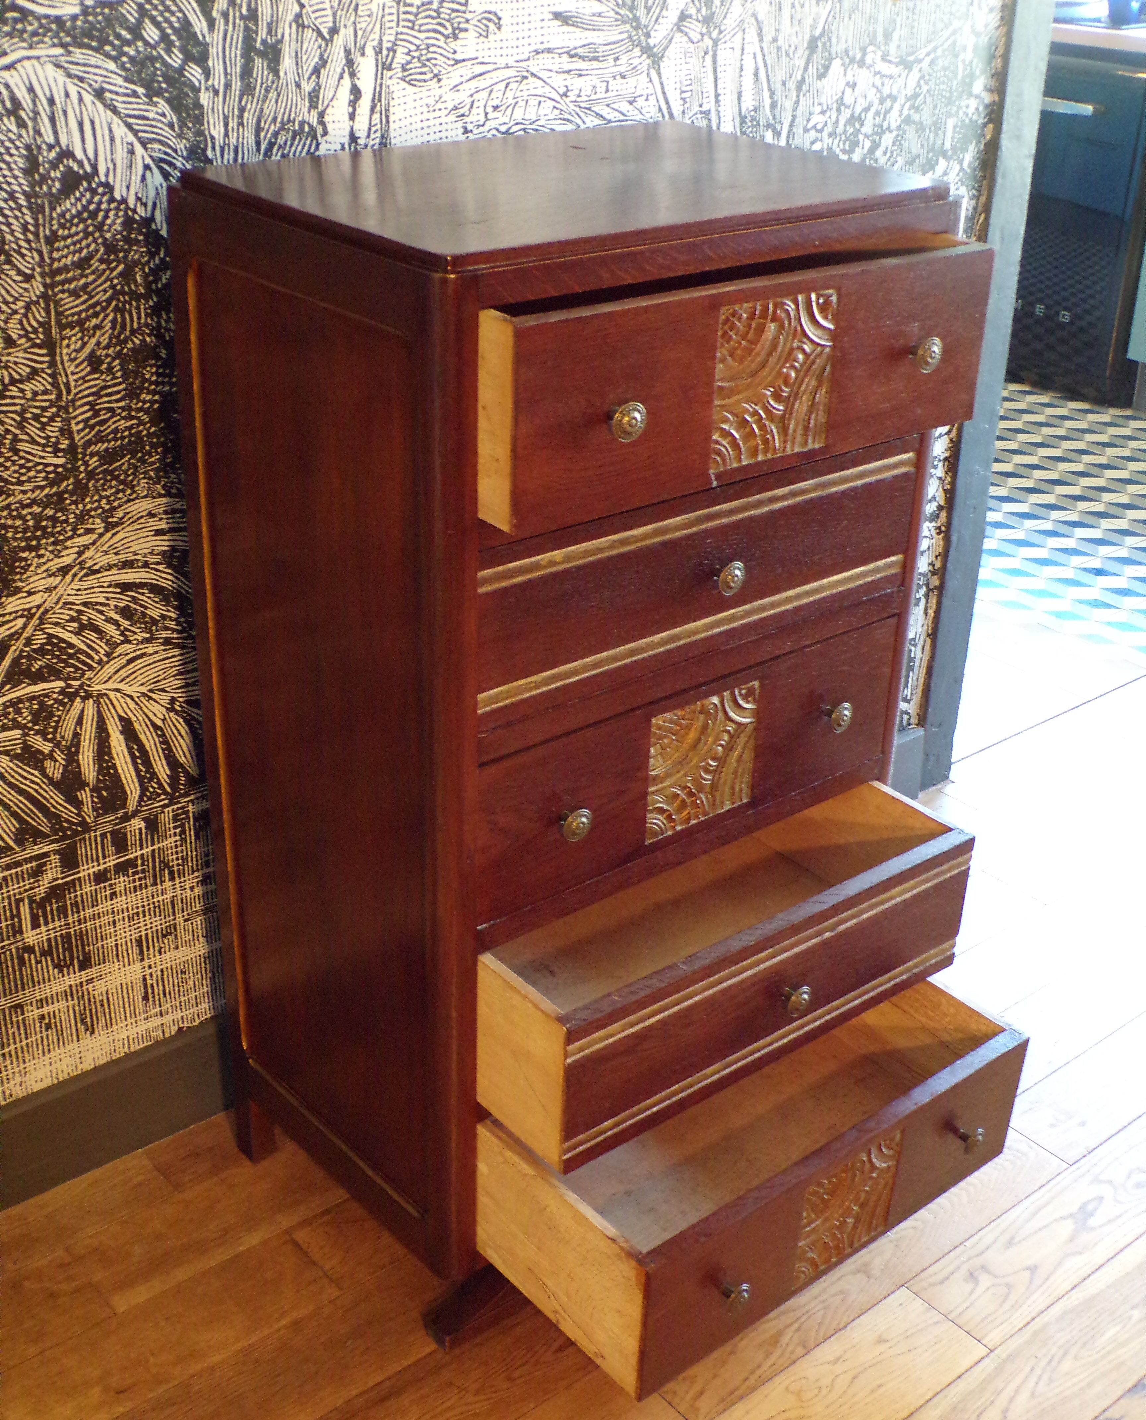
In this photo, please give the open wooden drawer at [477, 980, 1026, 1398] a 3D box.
[{"bbox_3d":[0.144,0.394,1.599,0.494,0.153,0.350,-19,34,-35],"label":"open wooden drawer"}]

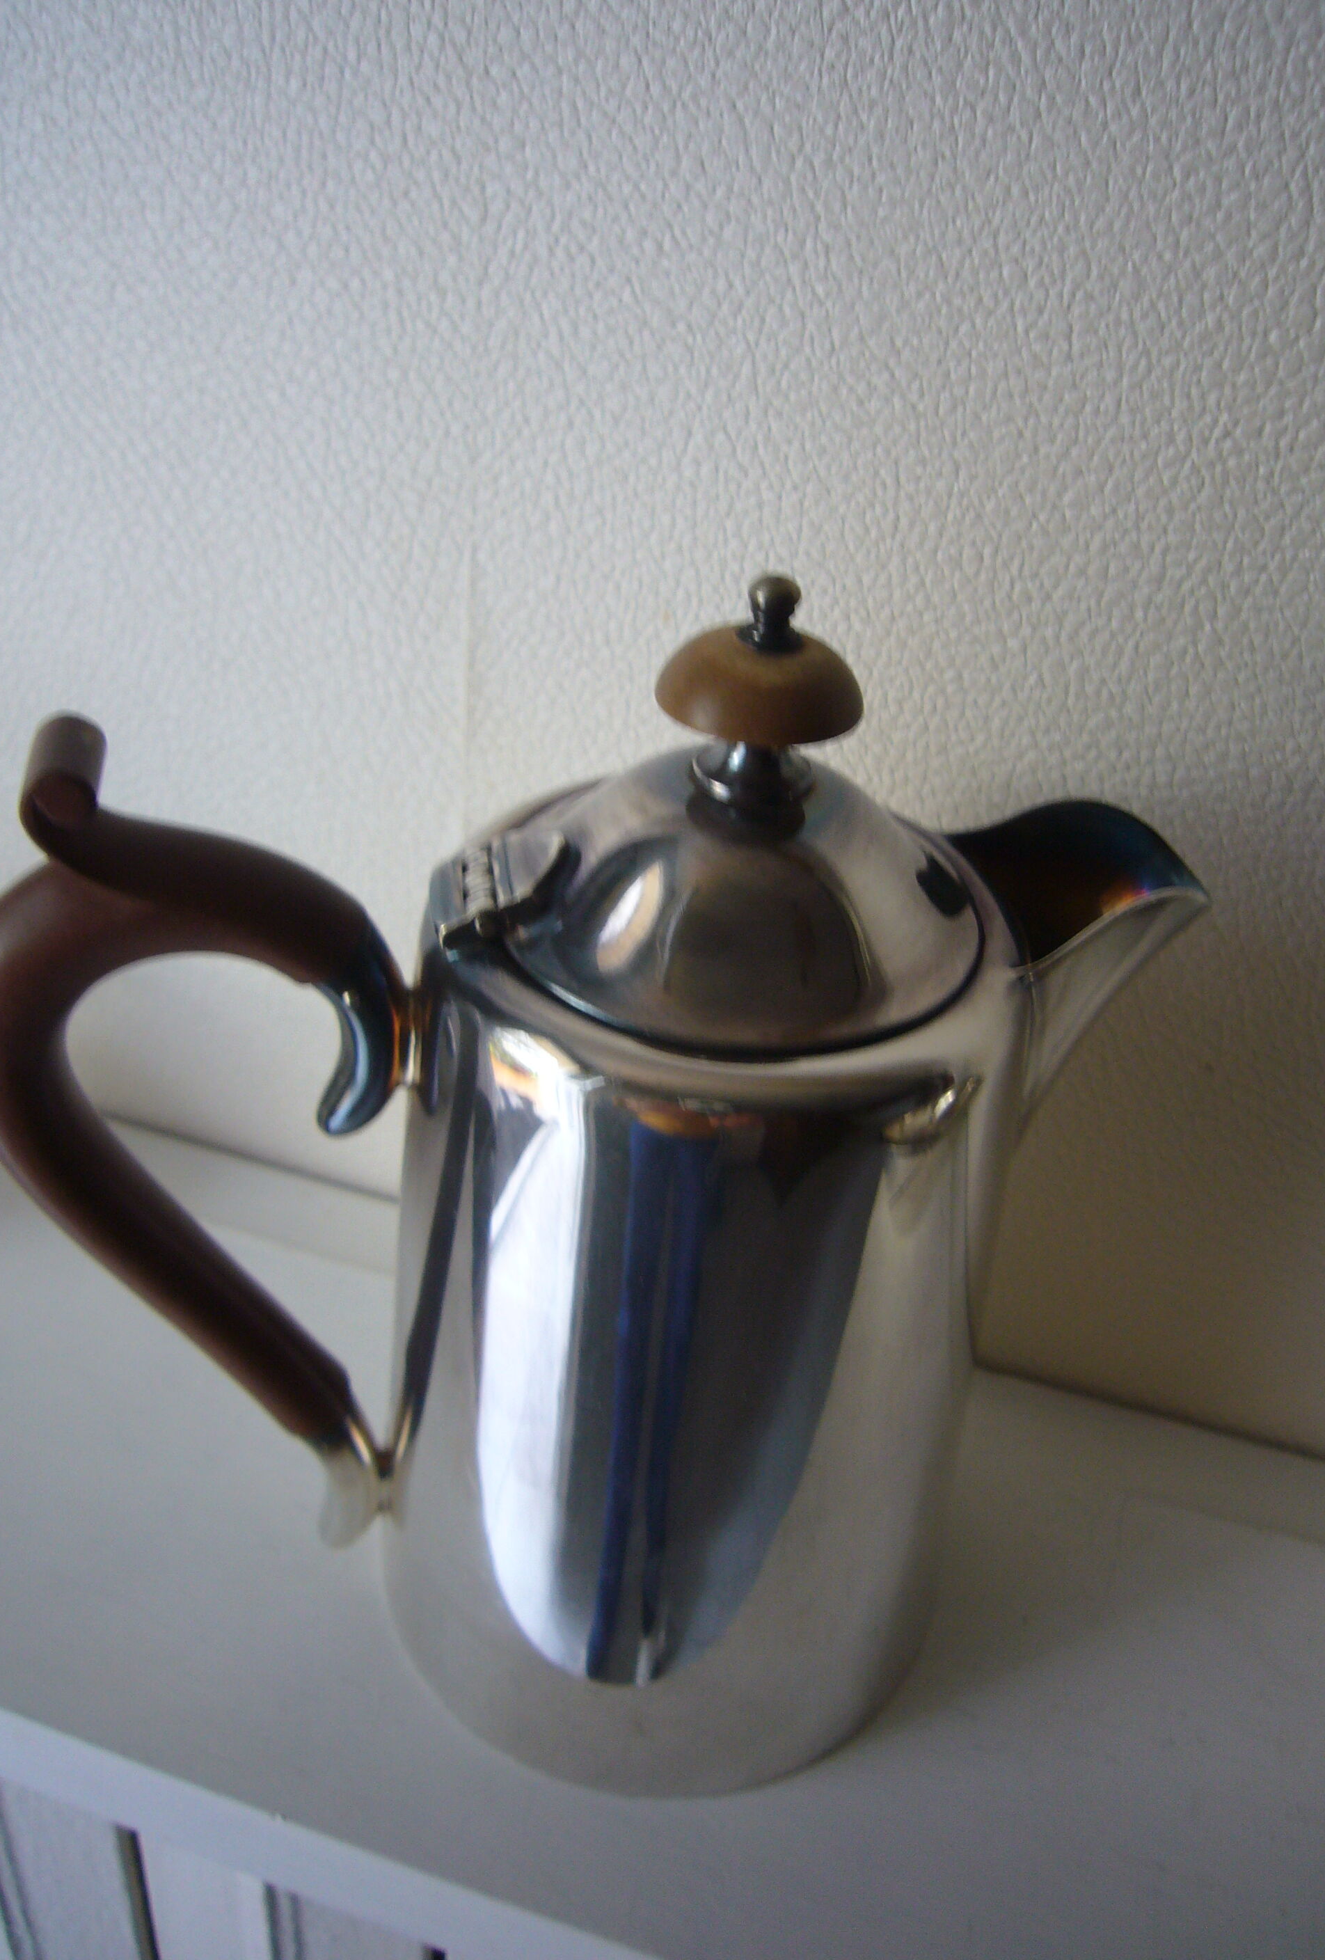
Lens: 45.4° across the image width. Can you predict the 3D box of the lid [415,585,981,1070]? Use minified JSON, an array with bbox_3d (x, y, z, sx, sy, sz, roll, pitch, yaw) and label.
[{"bbox_3d":[0.009,-0.029,0.202,0.072,0.047,0.068,3,39,-2],"label":"lid"}]

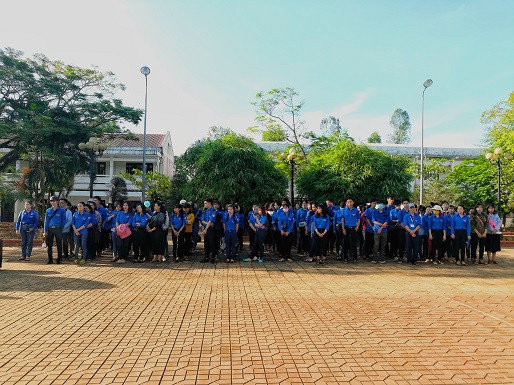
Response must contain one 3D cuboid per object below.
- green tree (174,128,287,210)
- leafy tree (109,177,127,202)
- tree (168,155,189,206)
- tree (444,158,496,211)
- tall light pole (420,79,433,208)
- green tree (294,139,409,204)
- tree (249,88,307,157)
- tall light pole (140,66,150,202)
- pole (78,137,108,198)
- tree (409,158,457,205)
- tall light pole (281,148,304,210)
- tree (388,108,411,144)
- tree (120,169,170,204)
[{"bbox_3d":[-1.335,-0.458,18.721,5.100,5.129,4.800,1,-2,-4],"label":"green tree"},{"bbox_3d":[-6.973,0.635,19.490,0.960,2.893,1.000,0,-2,0],"label":"leafy tree"},{"bbox_3d":[-4.223,0.044,20.511,1.381,4.145,1.600,0,-2,0],"label":"tree"},{"bbox_3d":[10.804,0.308,19.437,2.800,4.055,2.700,1,-2,-4],"label":"tree"},{"bbox_3d":[7.772,-1.573,17.866,0.450,7.492,1.100,0,-2,0],"label":"tall light pole"},{"bbox_3d":[4.674,-0.279,18.521,5.561,4.652,5.000,0,-2,0],"label":"green tree"},{"bbox_3d":[1.399,-2.211,24.092,3.607,8.904,3.600,0,-2,0],"label":"tree"},{"bbox_3d":[-5.217,-1.930,17.579,0.460,7.870,0.800,1,-2,-4],"label":"tall light pole"},{"bbox_3d":[-6.397,-0.118,14.937,1.130,4.043,1.130,1,-2,-4],"label":"pole"},{"bbox_3d":[9.523,0.138,21.008,2.666,3.993,2.600,0,-2,0],"label":"tree"},{"bbox_3d":[1.524,0.089,16.738,1.050,4.011,1.050,1,-2,-4],"label":"tall light pole"},{"bbox_3d":[21.279,-4.466,57.747,3.600,16.328,3.600,1,-2,-4],"label":"tree"},{"bbox_3d":[-5.584,0.407,19.498,2.628,3.350,2.500,0,-2,0],"label":"tree"}]

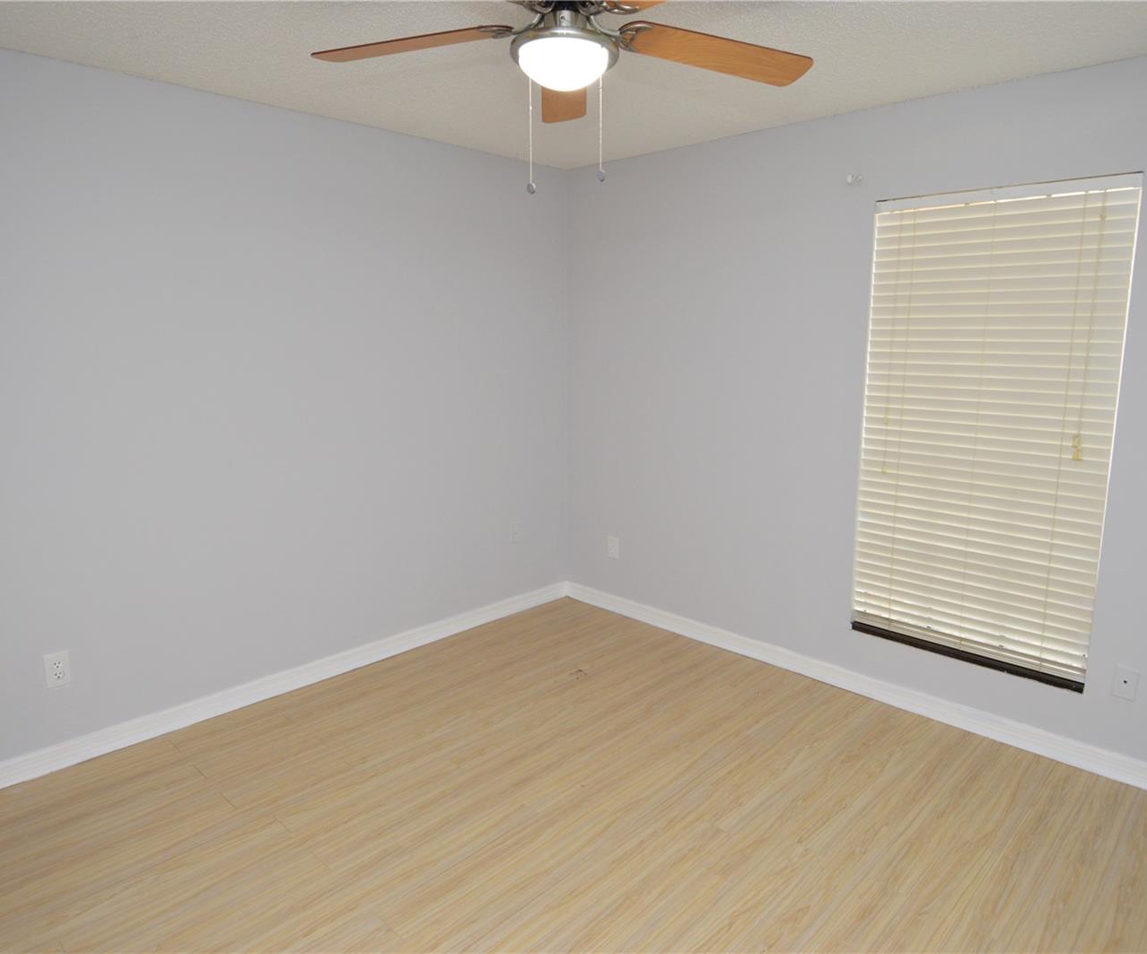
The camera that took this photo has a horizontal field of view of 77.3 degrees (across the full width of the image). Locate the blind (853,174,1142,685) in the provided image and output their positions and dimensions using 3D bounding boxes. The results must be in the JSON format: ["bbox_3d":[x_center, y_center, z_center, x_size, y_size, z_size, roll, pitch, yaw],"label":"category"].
[{"bbox_3d":[1.531,-0.172,2.721,0.835,1.740,0.060,10,14,43],"label":"blind"}]

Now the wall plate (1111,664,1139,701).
[{"bbox_3d":[1.889,0.708,2.456,0.070,0.114,0.008,10,14,43],"label":"wall plate"}]

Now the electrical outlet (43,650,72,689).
[{"bbox_3d":[-1.810,0.676,2.518,0.009,0.117,0.071,10,14,43],"label":"electrical outlet"}]

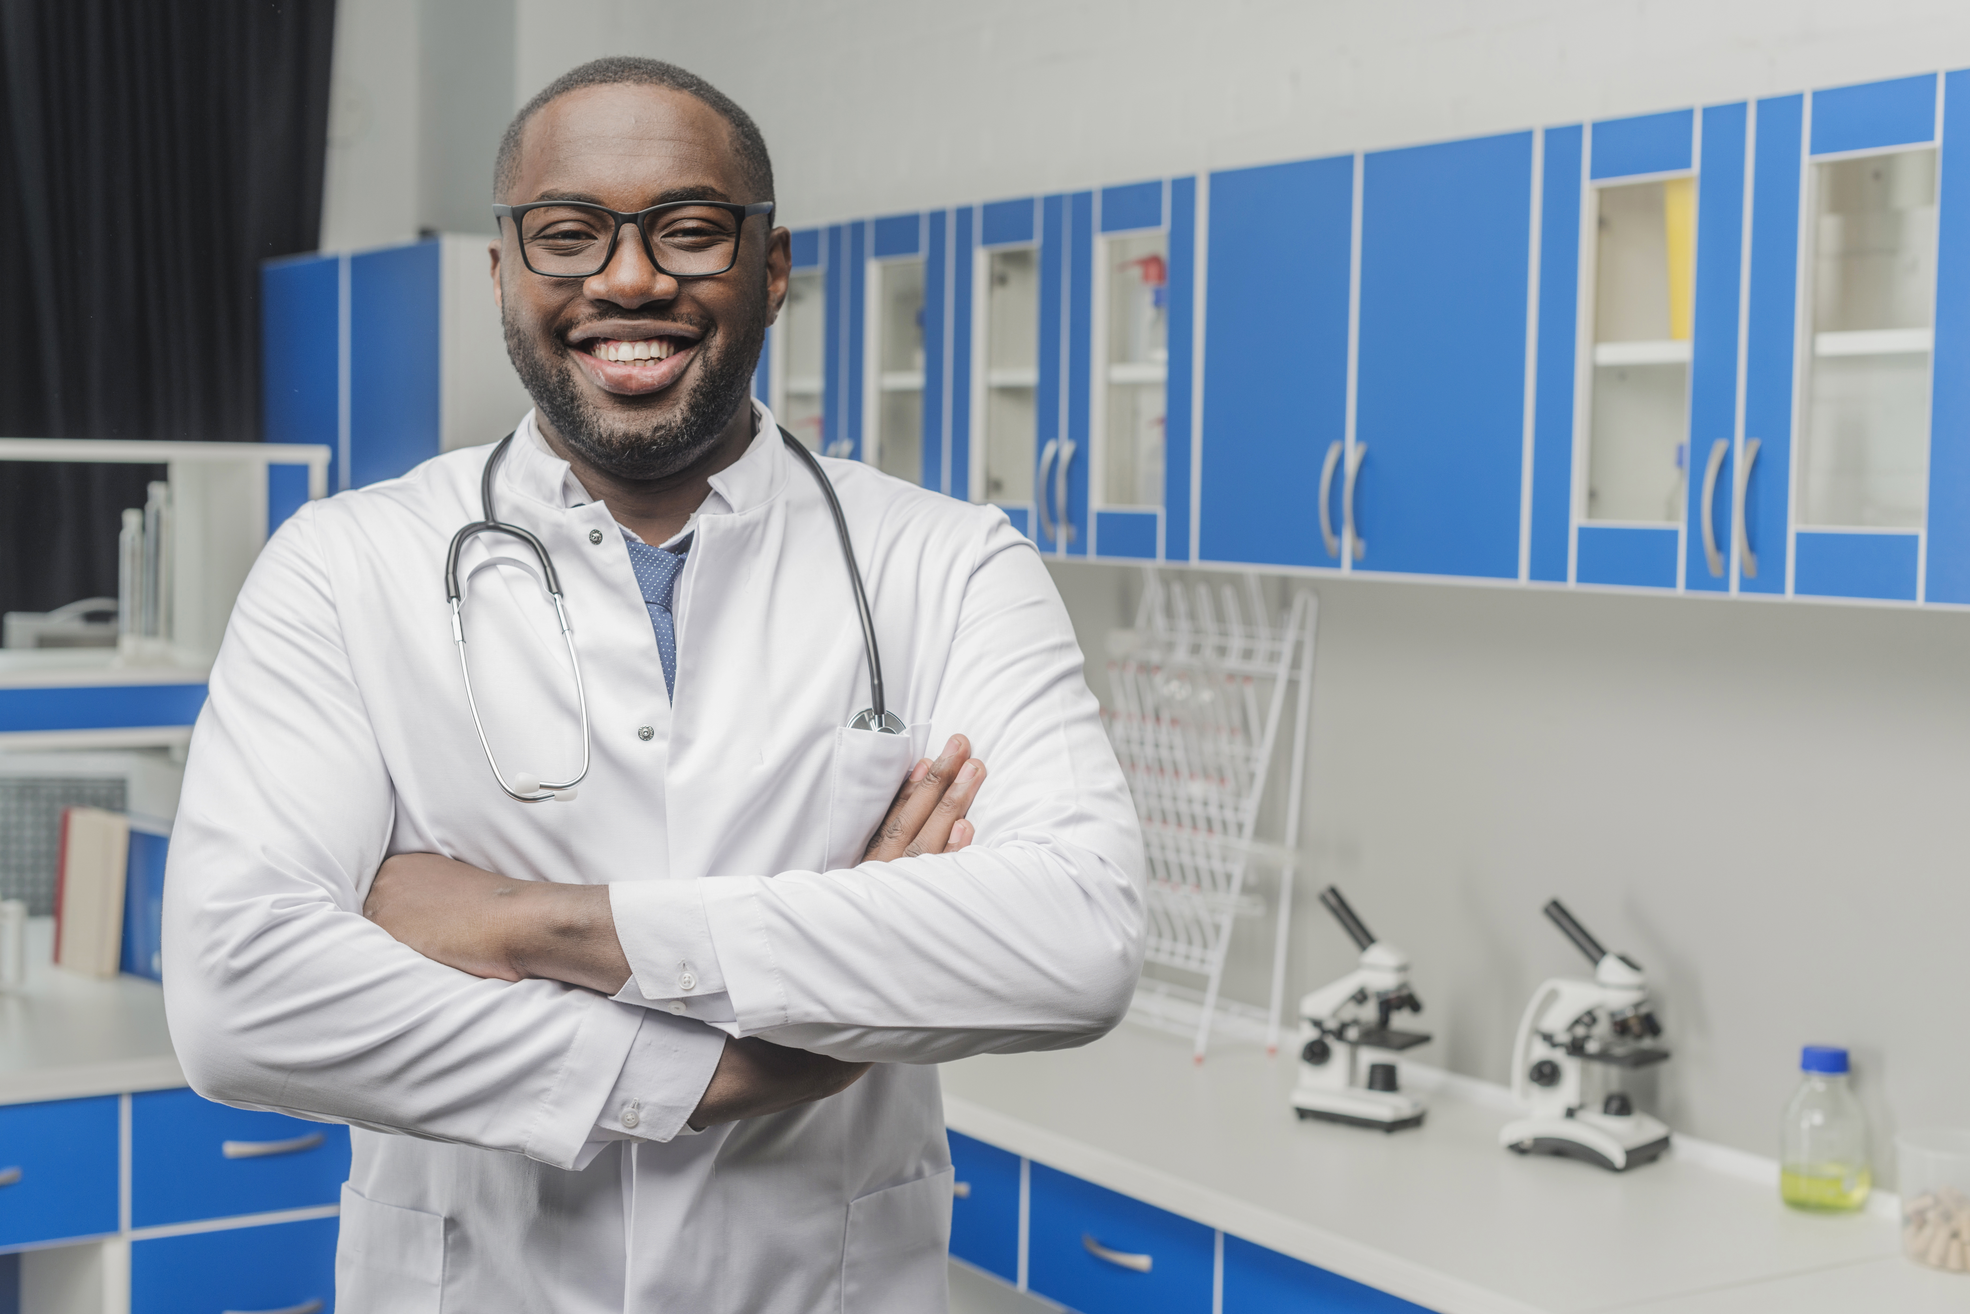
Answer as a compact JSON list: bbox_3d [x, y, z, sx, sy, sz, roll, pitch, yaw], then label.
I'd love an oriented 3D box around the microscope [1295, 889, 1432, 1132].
[{"bbox_3d":[0.484,0.446,3.514,0.155,0.298,0.112,4,5,36],"label":"microscope"}]

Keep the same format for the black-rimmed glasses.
[{"bbox_3d":[-0.203,-0.241,1.589,0.158,0.045,0.140,-1,8,-5],"label":"black-rimmed glasses"}]

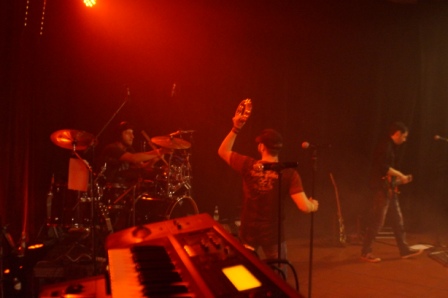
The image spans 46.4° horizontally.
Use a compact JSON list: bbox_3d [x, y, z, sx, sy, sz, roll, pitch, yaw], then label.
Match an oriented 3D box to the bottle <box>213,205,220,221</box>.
[{"bbox_3d":[-0.100,0.844,6.855,0.066,0.200,0.066,0,5,0],"label":"bottle"}]

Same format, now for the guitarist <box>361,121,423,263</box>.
[{"bbox_3d":[2.043,0.519,6.373,0.700,1.700,0.540,1,5,10],"label":"guitarist"}]

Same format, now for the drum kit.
[{"bbox_3d":[-1.020,0.387,5.457,1.250,1.200,1.600,3,6,28],"label":"drum kit"}]

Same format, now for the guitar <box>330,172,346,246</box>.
[{"bbox_3d":[1.532,0.804,7.002,0.090,1.000,0.330,-10,3,13],"label":"guitar"}]

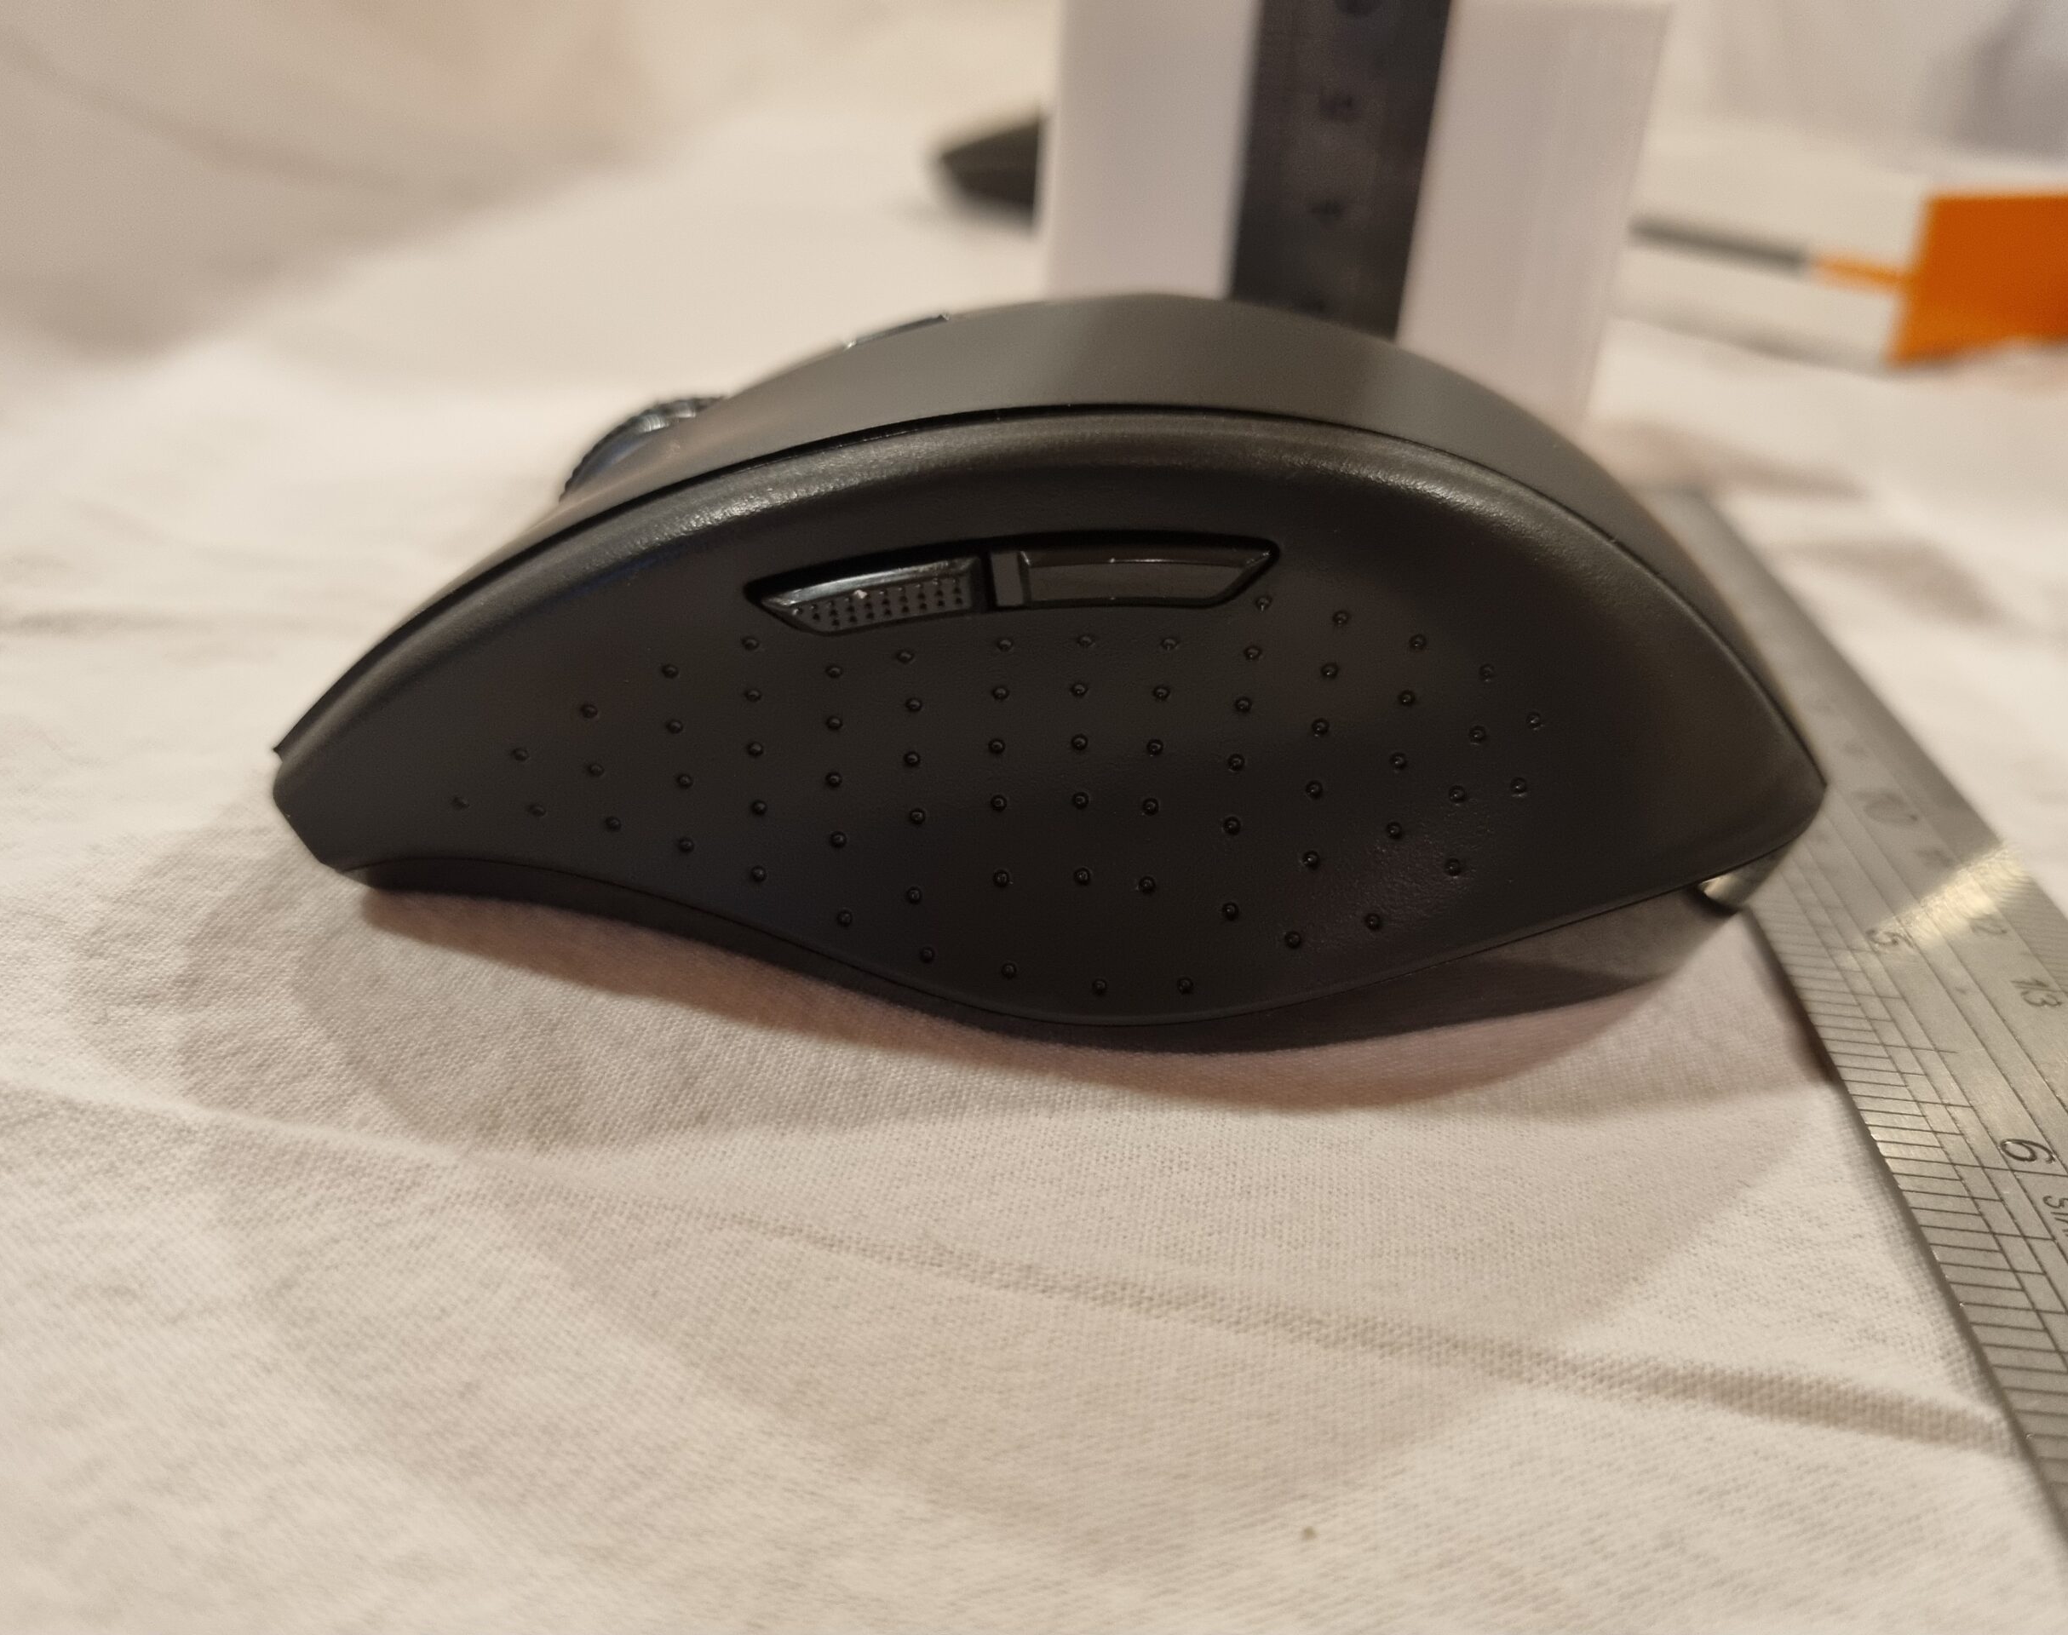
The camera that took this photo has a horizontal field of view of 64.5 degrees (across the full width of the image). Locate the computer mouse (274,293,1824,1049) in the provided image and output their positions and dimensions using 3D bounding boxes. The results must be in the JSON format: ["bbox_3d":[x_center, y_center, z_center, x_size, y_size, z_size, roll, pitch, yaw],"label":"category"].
[{"bbox_3d":[0.004,-0.020,0.133,0.114,0.044,0.073,4,30,3],"label":"computer mouse"}]

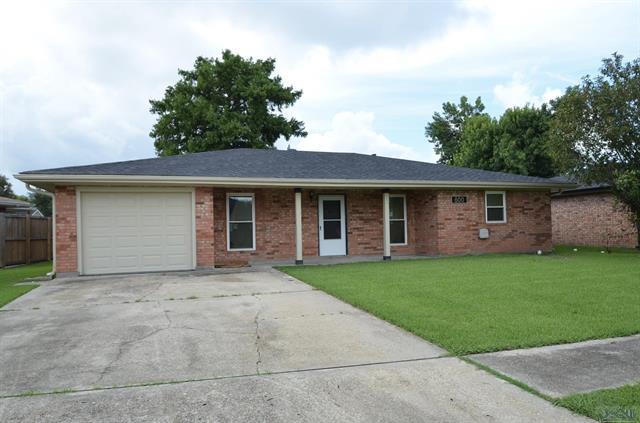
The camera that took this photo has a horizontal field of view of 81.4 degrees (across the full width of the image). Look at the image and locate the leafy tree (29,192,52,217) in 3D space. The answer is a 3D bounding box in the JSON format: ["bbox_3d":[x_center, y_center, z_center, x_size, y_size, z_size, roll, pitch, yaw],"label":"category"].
[{"bbox_3d":[-31.166,0.169,41.968,3.800,4.630,3.800,0,-1,-37],"label":"leafy tree"}]

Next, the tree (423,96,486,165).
[{"bbox_3d":[12.522,-4.168,32.916,7.000,12.050,7.000,-1,-1,21],"label":"tree"}]

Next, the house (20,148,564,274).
[{"bbox_3d":[-0.666,-0.459,16.534,16.750,4.440,11.700,0,-1,-16],"label":"house"}]

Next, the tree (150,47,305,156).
[{"bbox_3d":[-6.801,-5.051,27.901,11.400,14.120,11.400,0,-1,-14],"label":"tree"}]

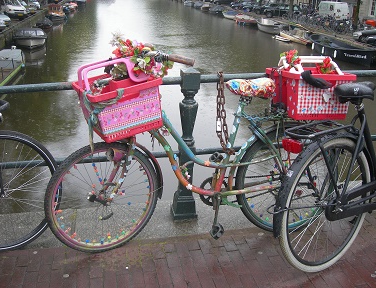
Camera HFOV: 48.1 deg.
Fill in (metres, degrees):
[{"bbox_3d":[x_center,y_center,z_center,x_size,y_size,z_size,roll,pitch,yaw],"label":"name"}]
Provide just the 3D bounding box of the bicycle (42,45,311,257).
[{"bbox_3d":[0.079,0.058,2.424,1.790,1.140,0.580,-3,18,-12],"label":"bicycle"}]

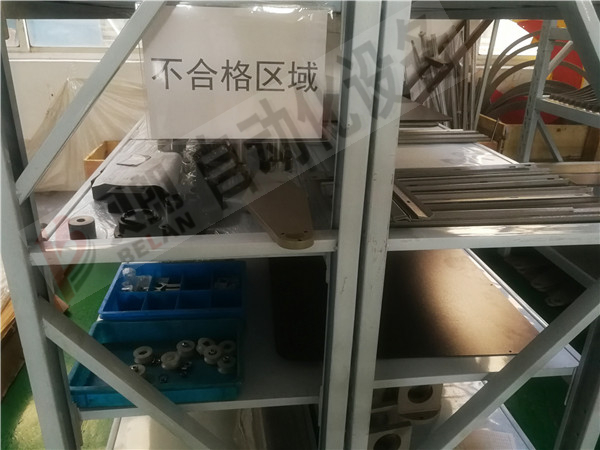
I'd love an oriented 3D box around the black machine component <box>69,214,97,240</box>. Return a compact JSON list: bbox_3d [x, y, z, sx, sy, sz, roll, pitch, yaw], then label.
[{"bbox_3d":[-0.416,0.012,0.902,0.046,0.043,0.046,-2,23,-8],"label":"black machine component"}]

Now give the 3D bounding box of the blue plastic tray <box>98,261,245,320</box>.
[{"bbox_3d":[-0.356,0.210,1.392,0.382,0.075,0.280,-1,23,-6],"label":"blue plastic tray"}]

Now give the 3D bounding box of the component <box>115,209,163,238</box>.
[{"bbox_3d":[-0.313,-0.001,0.935,0.086,0.045,0.086,-2,23,-8],"label":"component"}]

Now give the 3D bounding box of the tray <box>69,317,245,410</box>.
[{"bbox_3d":[-0.323,0.325,1.121,0.383,0.060,0.256,0,23,-4],"label":"tray"}]

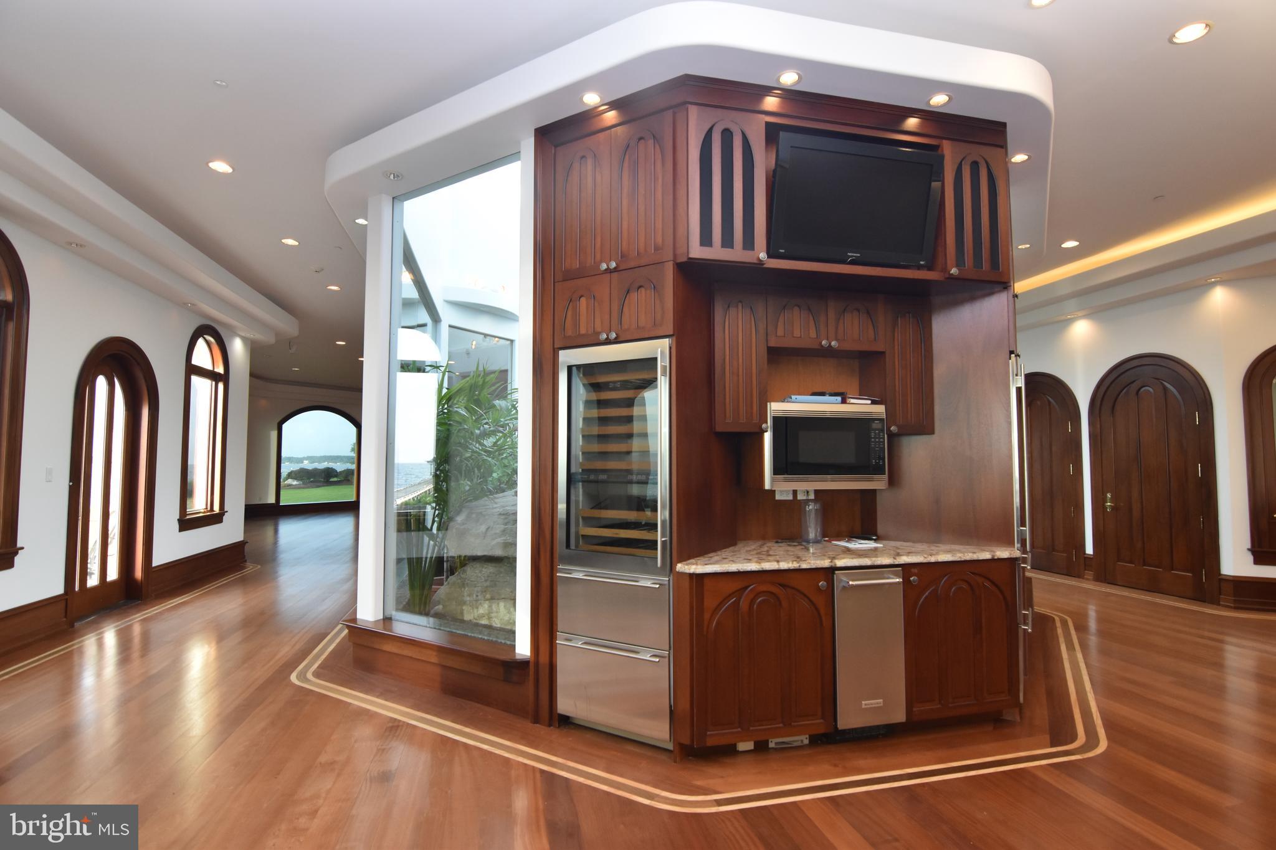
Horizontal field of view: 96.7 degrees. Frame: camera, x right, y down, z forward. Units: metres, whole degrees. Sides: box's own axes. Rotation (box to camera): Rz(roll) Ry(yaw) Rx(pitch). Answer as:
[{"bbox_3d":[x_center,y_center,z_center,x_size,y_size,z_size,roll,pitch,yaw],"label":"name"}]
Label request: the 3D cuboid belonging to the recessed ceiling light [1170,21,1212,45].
[{"bbox_3d":[2.700,-1.919,2.776,0.155,0.040,0.155,0,-4,0],"label":"recessed ceiling light"}]

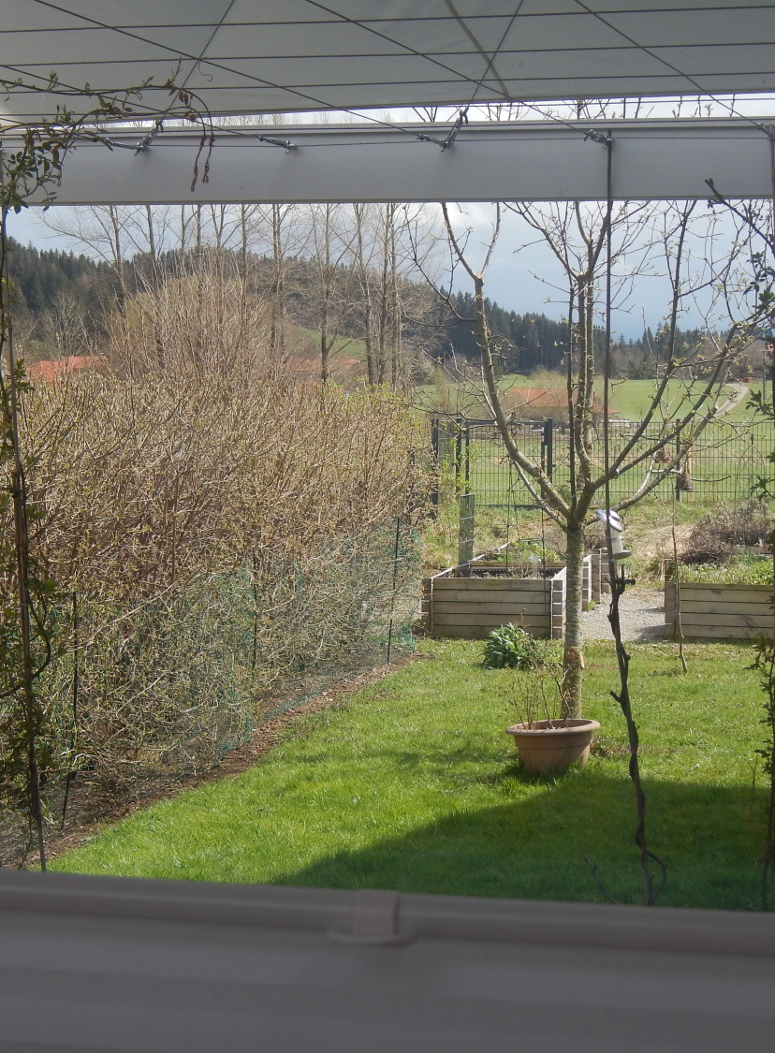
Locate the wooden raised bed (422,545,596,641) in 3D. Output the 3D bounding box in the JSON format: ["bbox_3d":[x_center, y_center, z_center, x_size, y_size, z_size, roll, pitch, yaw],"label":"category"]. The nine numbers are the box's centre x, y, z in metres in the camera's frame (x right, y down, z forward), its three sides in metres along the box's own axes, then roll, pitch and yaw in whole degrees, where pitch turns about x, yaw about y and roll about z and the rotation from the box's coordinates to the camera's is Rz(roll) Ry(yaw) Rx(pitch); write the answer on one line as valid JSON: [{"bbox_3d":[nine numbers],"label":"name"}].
[{"bbox_3d":[0.947,0.647,20.523,1.170,0.500,1.250,1,3,9],"label":"wooden raised bed"}]

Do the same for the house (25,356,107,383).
[{"bbox_3d":[-30.674,-13.173,235.184,10.500,6.500,9.000,0,3,-7],"label":"house"}]

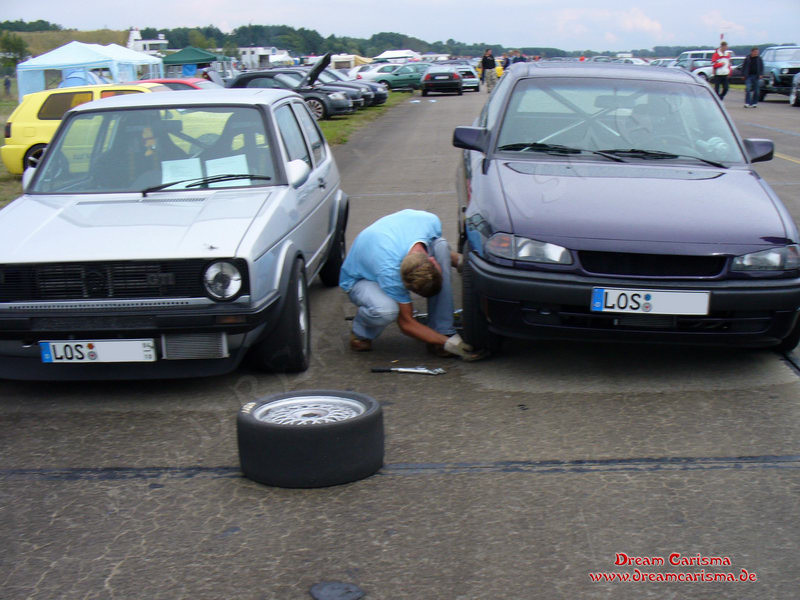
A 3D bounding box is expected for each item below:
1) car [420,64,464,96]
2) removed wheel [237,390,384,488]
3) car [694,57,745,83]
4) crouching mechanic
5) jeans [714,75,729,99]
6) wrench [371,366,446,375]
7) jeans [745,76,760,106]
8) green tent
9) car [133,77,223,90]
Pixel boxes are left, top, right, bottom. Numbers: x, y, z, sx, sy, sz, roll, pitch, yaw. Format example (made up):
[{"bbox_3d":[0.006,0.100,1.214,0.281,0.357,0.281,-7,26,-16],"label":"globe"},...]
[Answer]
[{"bbox_3d":[1.850,-9.680,55.000,1.740,1.310,4.350,-1,11,2],"label":"car"},{"bbox_3d":[-0.338,0.522,4.750,0.560,0.225,0.560,-2,11,0],"label":"removed wheel"},{"bbox_3d":[18.100,-12.850,70.000,4.200,1.420,1.700,1,11,9],"label":"car"},{"bbox_3d":[0.060,-0.109,6.662,0.740,0.770,0.580,6,13,32],"label":"crouching mechanic"},{"bbox_3d":[8.905,-5.830,34.567,0.420,0.930,0.380,-9,13,-34],"label":"jeans"},{"bbox_3d":[0.045,0.346,6.248,0.385,0.036,0.050,0,11,8],"label":"wrench"},{"bbox_3d":[9.961,-5.934,35.266,0.430,0.950,0.320,0,11,7],"label":"jeans"},{"bbox_3d":[-9.961,-10.835,59.986,3.000,2.600,3.000,-2,11,-3],"label":"green tent"},{"bbox_3d":[-4.400,-3.820,25.400,4.300,1.350,1.720,0,11,7],"label":"car"}]

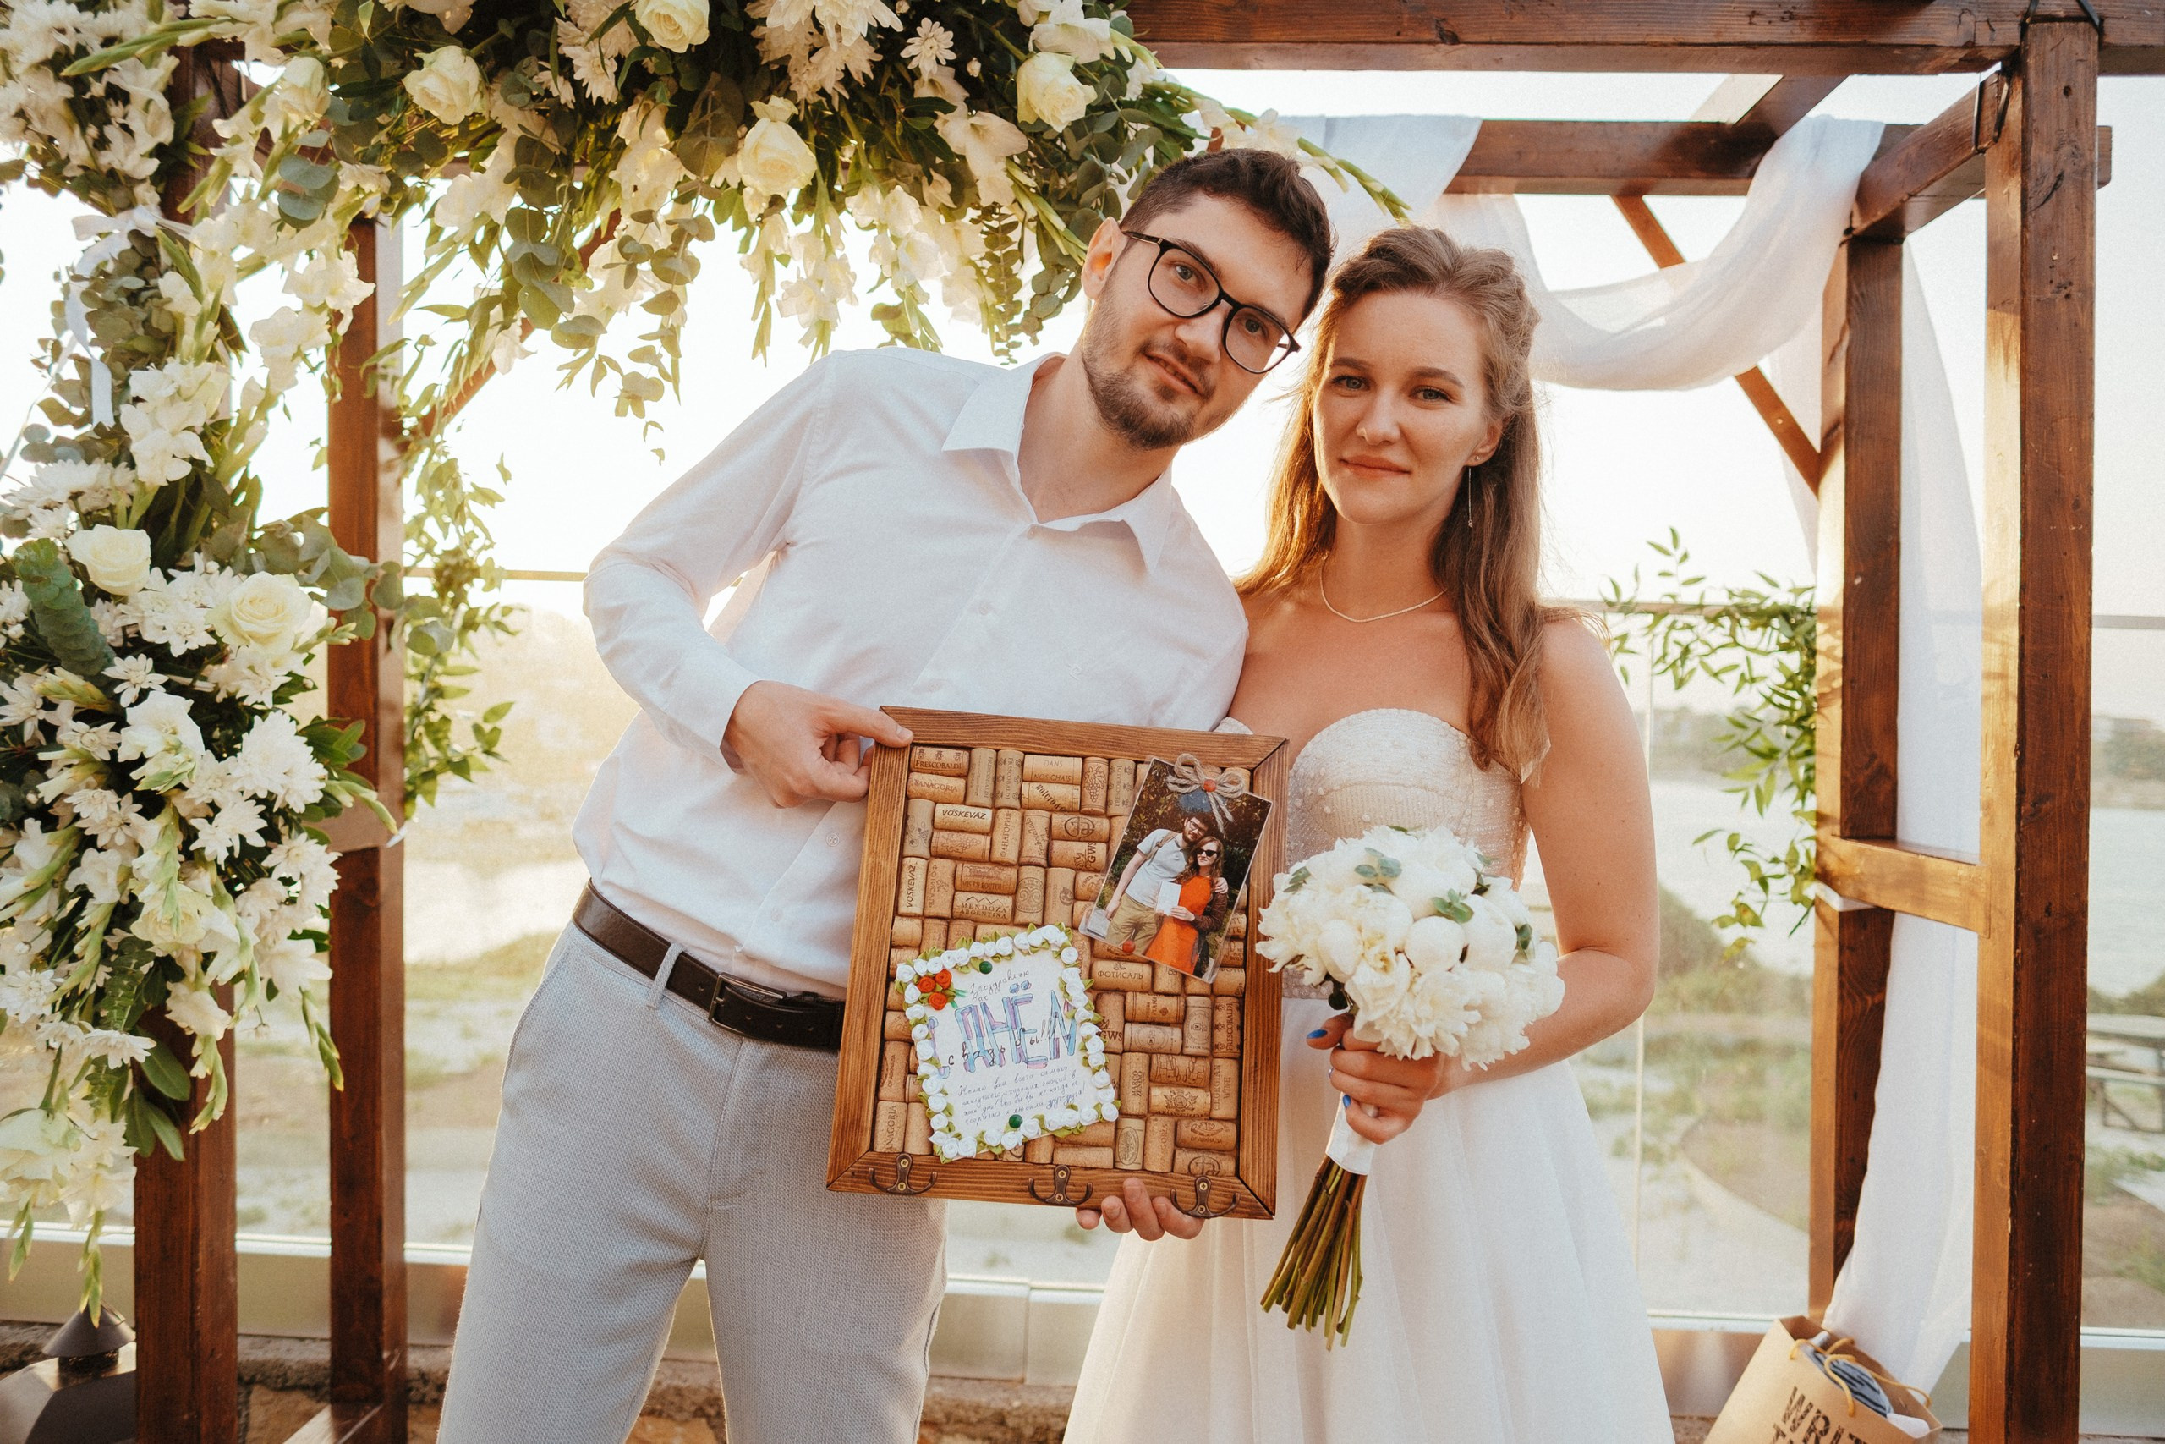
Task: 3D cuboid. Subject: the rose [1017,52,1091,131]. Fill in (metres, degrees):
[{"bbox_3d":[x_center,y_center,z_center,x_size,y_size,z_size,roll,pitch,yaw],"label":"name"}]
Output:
[{"bbox_3d":[-0.031,-0.655,1.500,0.076,0.081,0.075,0,15,-18],"label":"rose"}]

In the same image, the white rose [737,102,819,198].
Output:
[{"bbox_3d":[-0.310,-0.582,1.470,0.083,0.096,0.080,0,27,-7],"label":"white rose"}]

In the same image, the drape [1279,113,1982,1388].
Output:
[{"bbox_3d":[0.827,0.054,2.250,1.100,1.990,0.400,0,1,5],"label":"drape"}]

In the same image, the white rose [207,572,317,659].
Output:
[{"bbox_3d":[-0.806,-0.106,1.420,0.104,0.082,0.080,0,-9,-24],"label":"white rose"}]

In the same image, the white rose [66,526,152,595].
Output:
[{"bbox_3d":[-0.985,-0.163,1.460,0.087,0.067,0.075,0,-14,-24],"label":"white rose"}]

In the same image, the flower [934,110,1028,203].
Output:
[{"bbox_3d":[-0.107,-0.595,1.520,0.096,0.099,0.080,0,12,-18],"label":"flower"}]

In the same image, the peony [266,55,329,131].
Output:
[{"bbox_3d":[-0.847,-0.679,1.560,0.065,0.079,0.065,0,14,-12],"label":"peony"}]

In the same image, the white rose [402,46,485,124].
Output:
[{"bbox_3d":[-0.673,-0.670,1.520,0.086,0.080,0.075,0,21,-3],"label":"white rose"}]

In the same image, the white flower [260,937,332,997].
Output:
[{"bbox_3d":[-0.828,0.256,1.520,0.072,0.061,0.055,0,9,-30],"label":"white flower"}]

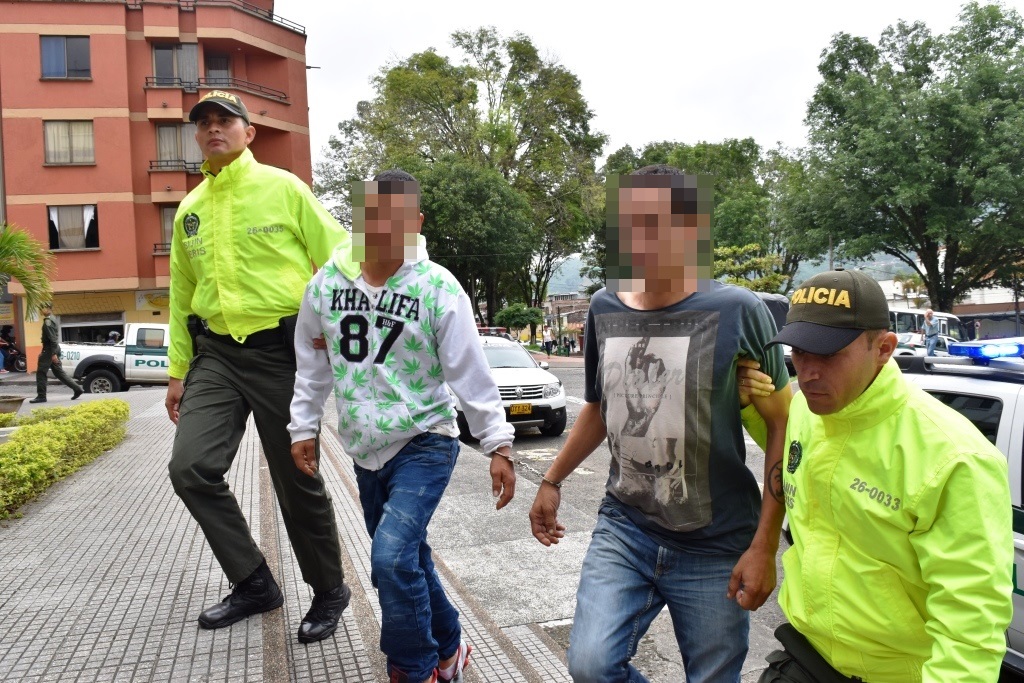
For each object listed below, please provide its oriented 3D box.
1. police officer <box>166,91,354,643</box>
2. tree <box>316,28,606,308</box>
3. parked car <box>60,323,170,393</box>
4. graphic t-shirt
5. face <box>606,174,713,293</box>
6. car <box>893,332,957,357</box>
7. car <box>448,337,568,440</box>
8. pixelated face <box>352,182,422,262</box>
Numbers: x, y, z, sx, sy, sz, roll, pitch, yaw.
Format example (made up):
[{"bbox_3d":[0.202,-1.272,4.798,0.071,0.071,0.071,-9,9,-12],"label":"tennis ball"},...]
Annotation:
[{"bbox_3d":[-0.812,0.081,2.500,0.580,1.750,0.460,-3,0,16],"label":"police officer"},{"bbox_3d":[-3.024,-9.103,46.000,16.500,18.800,15.000,-3,0,0],"label":"tree"},{"bbox_3d":[-7.600,0.500,17.500,5.050,1.750,1.830,-1,0,-10],"label":"parked car"},{"bbox_3d":[0.395,0.173,1.770,0.430,0.600,0.270,-3,0,31],"label":"graphic t-shirt"},{"bbox_3d":[0.329,-0.246,1.700,0.180,0.250,0.210,-3,0,36],"label":"face"},{"bbox_3d":[16.300,0.460,29.500,4.200,1.480,1.720,-3,0,-15],"label":"car"},{"bbox_3d":[-0.420,0.700,13.800,1.880,1.820,4.320,-3,0,-15],"label":"car"},{"bbox_3d":[-0.338,-0.336,2.100,0.170,0.235,0.200,-3,0,18],"label":"pixelated face"}]

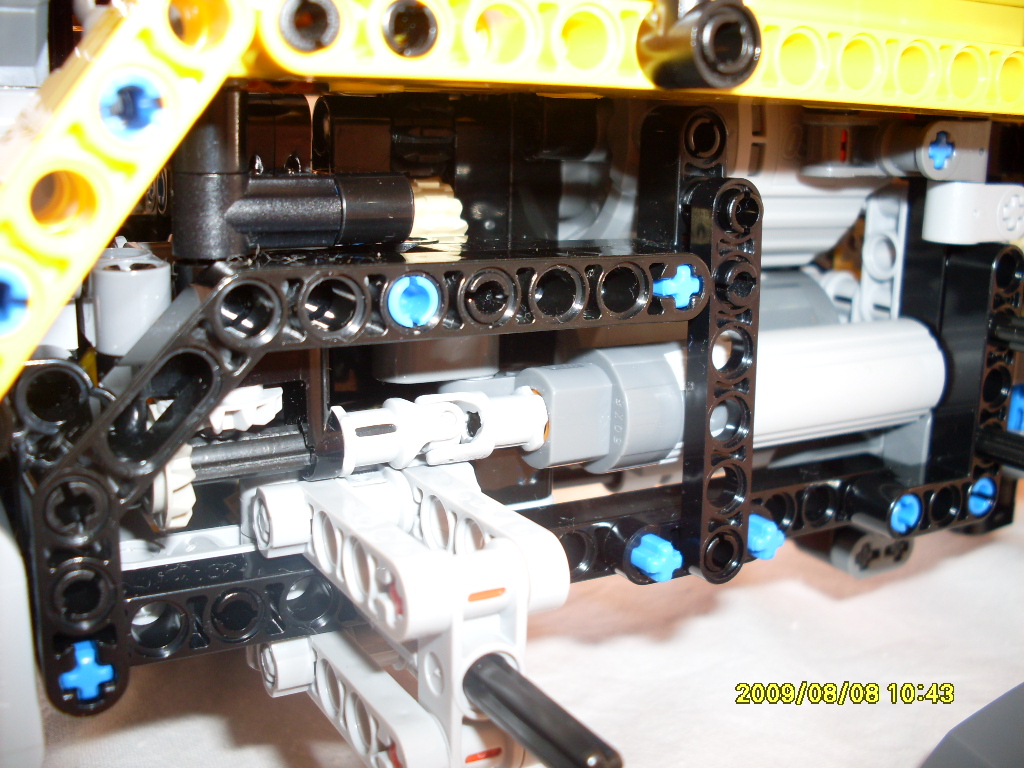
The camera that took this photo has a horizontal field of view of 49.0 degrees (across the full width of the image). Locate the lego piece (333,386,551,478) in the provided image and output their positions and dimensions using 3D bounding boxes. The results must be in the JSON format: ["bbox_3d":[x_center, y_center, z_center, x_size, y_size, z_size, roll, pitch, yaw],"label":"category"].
[{"bbox_3d":[-0.008,0.005,0.124,0.024,0.008,0.008,-6,13,-29],"label":"lego piece"}]

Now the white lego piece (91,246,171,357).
[{"bbox_3d":[-0.037,-0.008,0.109,0.007,0.010,0.007,-6,13,-29],"label":"white lego piece"}]

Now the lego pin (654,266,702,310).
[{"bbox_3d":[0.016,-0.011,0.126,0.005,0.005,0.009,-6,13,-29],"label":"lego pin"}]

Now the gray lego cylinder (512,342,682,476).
[{"bbox_3d":[0.010,0.004,0.134,0.018,0.015,0.015,-6,13,-29],"label":"gray lego cylinder"}]

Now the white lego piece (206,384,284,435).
[{"bbox_3d":[-0.028,0.002,0.112,0.012,0.005,0.012,-6,13,-29],"label":"white lego piece"}]

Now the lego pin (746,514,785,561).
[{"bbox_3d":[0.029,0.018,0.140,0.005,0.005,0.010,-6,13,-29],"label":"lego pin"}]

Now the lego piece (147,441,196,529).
[{"bbox_3d":[-0.034,0.008,0.109,0.006,0.012,0.012,-6,13,-29],"label":"lego piece"}]

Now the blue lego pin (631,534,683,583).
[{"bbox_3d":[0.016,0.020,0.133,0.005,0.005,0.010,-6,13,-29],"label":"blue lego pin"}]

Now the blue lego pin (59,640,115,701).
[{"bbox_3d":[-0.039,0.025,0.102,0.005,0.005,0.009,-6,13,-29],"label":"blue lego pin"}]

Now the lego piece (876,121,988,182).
[{"bbox_3d":[0.053,-0.030,0.143,0.015,0.007,0.008,-6,13,-29],"label":"lego piece"}]

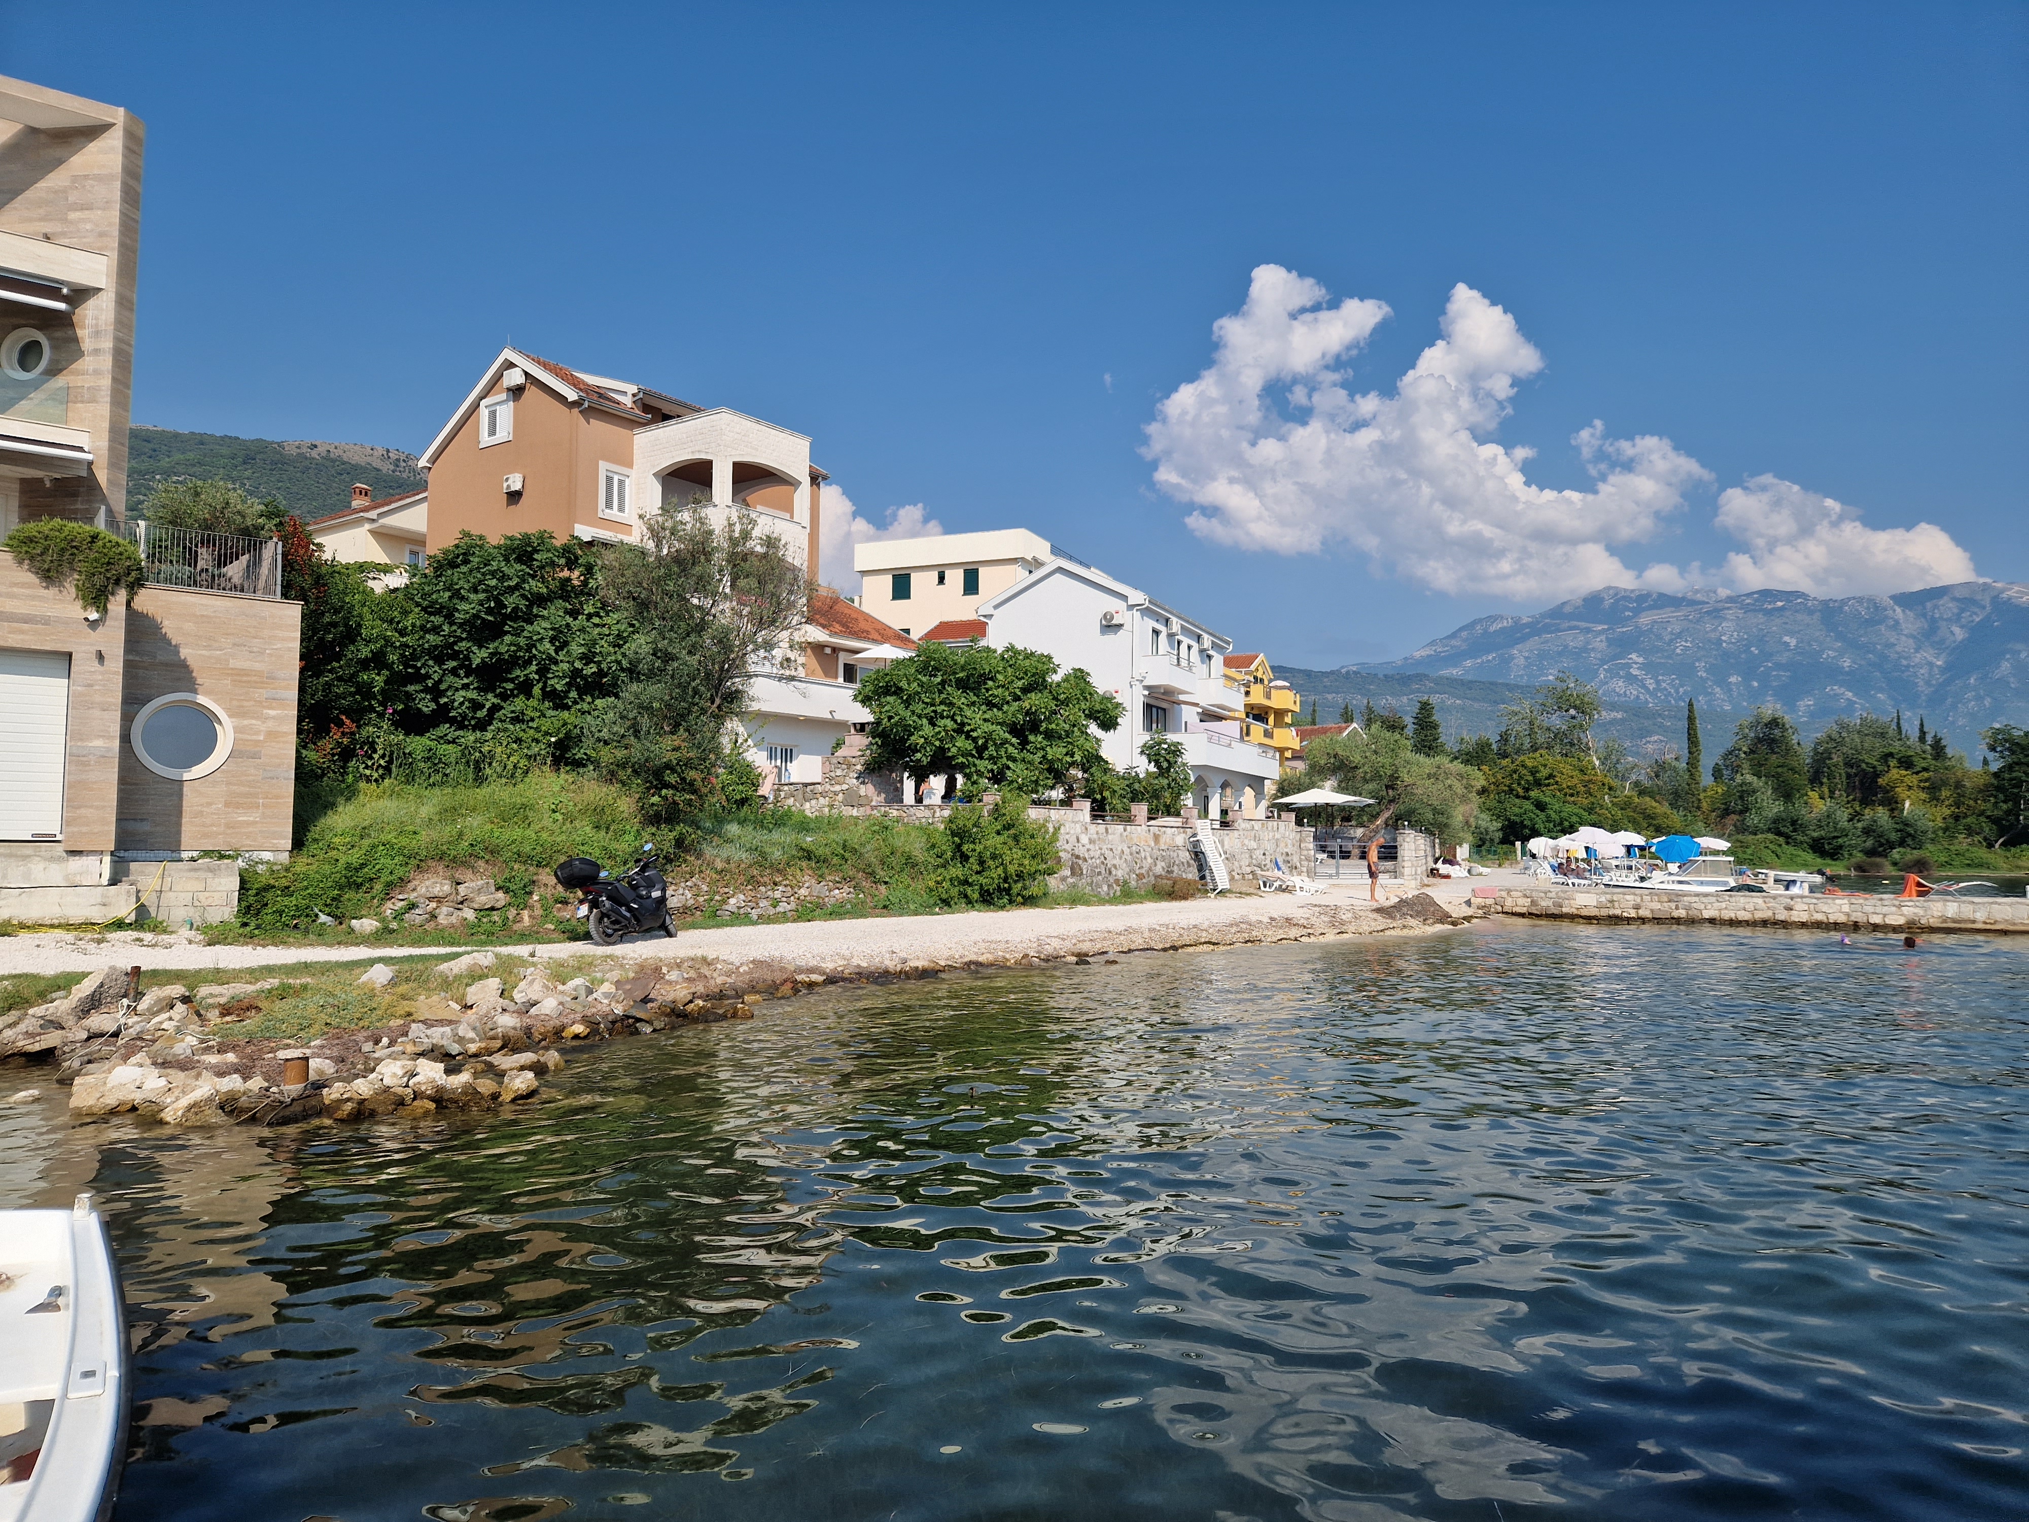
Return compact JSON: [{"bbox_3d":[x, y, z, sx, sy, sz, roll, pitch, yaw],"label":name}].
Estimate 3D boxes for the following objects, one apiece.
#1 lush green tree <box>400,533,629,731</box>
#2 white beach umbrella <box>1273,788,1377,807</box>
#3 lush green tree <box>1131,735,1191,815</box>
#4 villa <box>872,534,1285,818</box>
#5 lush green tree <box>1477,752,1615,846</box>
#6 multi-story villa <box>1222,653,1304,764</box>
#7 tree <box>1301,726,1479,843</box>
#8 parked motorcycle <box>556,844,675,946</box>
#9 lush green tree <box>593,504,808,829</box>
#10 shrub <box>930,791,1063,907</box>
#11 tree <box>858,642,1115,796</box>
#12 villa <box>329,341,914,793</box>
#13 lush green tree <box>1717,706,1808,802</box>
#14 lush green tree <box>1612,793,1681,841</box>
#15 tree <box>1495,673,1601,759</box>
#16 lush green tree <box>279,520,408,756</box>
[{"bbox_3d":[-9.146,-2.031,24.500,4.100,4.100,3.600,2,-4,-20],"label":"lush green tree"},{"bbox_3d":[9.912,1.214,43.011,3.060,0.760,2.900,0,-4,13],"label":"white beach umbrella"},{"bbox_3d":[4.483,0.506,41.000,2.000,2.750,2.000,0,-3,6],"label":"lush green tree"},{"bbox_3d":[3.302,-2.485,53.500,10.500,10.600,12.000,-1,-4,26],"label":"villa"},{"bbox_3d":[26.790,2.034,68.015,6.960,4.960,6.200,-1,-4,21],"label":"lush green tree"},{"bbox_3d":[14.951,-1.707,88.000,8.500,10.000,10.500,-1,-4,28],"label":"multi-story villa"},{"bbox_3d":[12.967,0.978,46.533,6.180,4.430,5.600,-1,-4,16],"label":"tree"},{"bbox_3d":[-5.714,1.927,19.400,0.780,1.330,2.100,-1,-4,17],"label":"parked motorcycle"},{"bbox_3d":[-5.835,-1.690,25.000,3.800,5.800,3.500,1,-3,-13],"label":"lush green tree"},{"bbox_3d":[-0.403,1.876,28.539,2.860,2.380,2.600,1,-3,-1],"label":"shrub"},{"bbox_3d":[-0.665,-0.984,35.325,6.910,4.420,6.000,1,-3,-1],"label":"tree"},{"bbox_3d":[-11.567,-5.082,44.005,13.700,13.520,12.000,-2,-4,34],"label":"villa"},{"bbox_3d":[55.438,-0.176,100.000,7.000,7.600,7.000,-1,-4,29],"label":"lush green tree"},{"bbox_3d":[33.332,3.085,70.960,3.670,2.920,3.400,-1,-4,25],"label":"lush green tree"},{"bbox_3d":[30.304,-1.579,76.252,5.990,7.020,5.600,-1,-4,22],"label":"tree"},{"bbox_3d":[-12.200,-2.088,24.500,2.400,4.400,2.500,2,-4,-26],"label":"lush green tree"}]

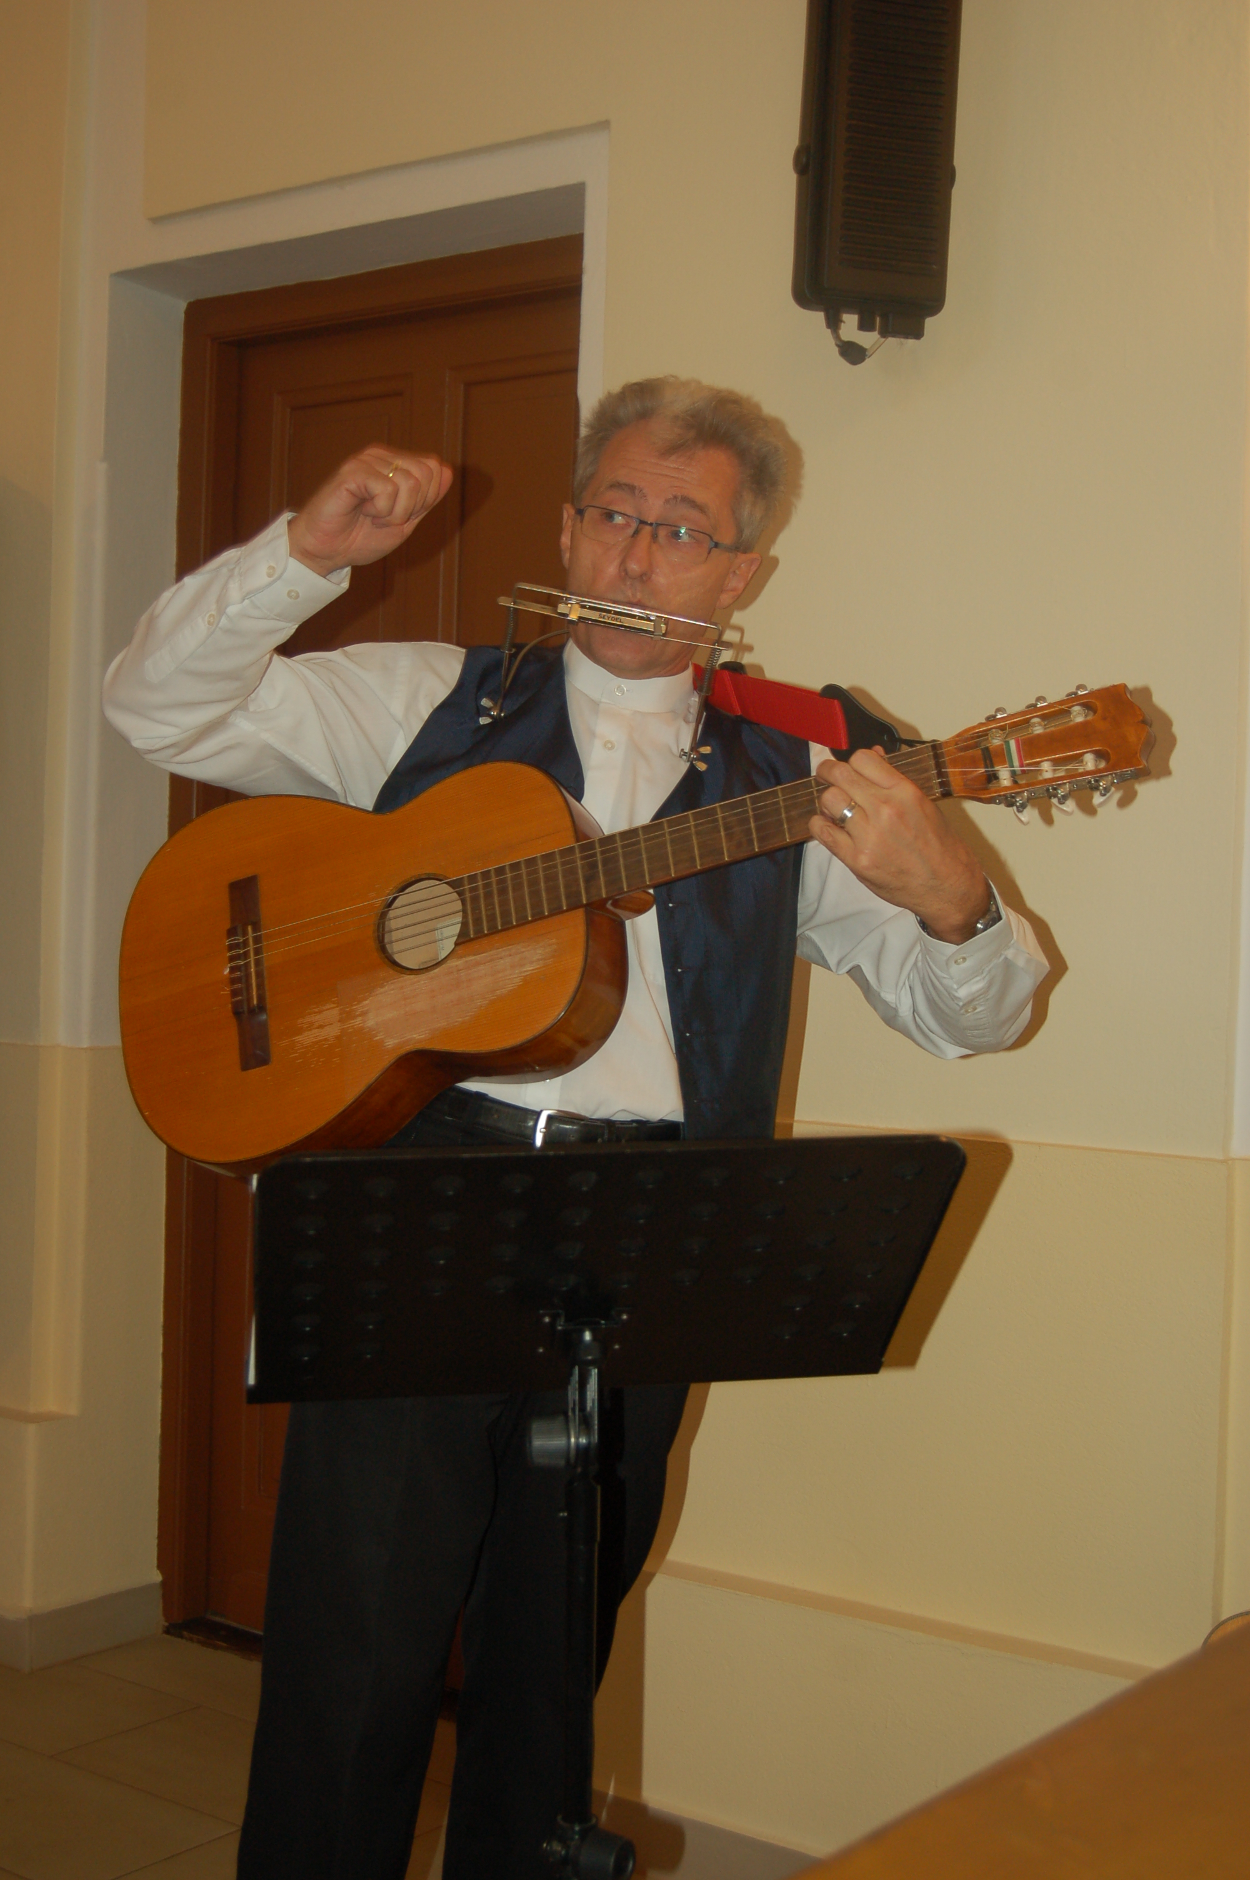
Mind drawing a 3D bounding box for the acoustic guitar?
[{"bbox_3d":[-0.008,-0.043,2.156,0.980,0.370,0.112,-16,-28,16],"label":"acoustic guitar"}]

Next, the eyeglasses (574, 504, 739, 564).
[{"bbox_3d":[0.030,-0.386,2.330,0.140,0.041,0.142,15,9,7],"label":"eyeglasses"}]

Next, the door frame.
[{"bbox_3d":[-0.324,0.063,3.744,0.985,2.211,0.100,2,1,36],"label":"door frame"}]

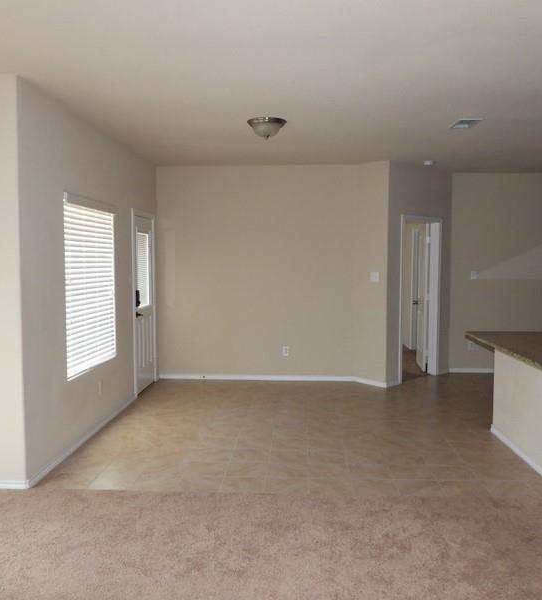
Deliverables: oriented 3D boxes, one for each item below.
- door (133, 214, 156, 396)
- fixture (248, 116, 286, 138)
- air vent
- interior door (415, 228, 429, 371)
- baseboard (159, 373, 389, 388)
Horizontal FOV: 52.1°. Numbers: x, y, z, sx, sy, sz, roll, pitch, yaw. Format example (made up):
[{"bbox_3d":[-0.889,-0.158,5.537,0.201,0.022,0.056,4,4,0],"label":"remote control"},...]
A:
[{"bbox_3d":[-1.493,0.049,6.578,0.060,2.050,0.830,0,4,3],"label":"door"},{"bbox_3d":[-0.031,-1.474,4.846,0.340,0.155,0.340,0,4,3],"label":"fixture"},{"bbox_3d":[1.723,-1.543,4.907,0.220,0.025,0.330,0,4,3],"label":"air vent"},{"bbox_3d":[2.180,-0.027,7.983,0.040,2.030,0.730,0,4,5],"label":"interior door"},{"bbox_3d":[-0.020,1.025,7.072,2.910,0.075,0.310,0,4,3],"label":"baseboard"}]

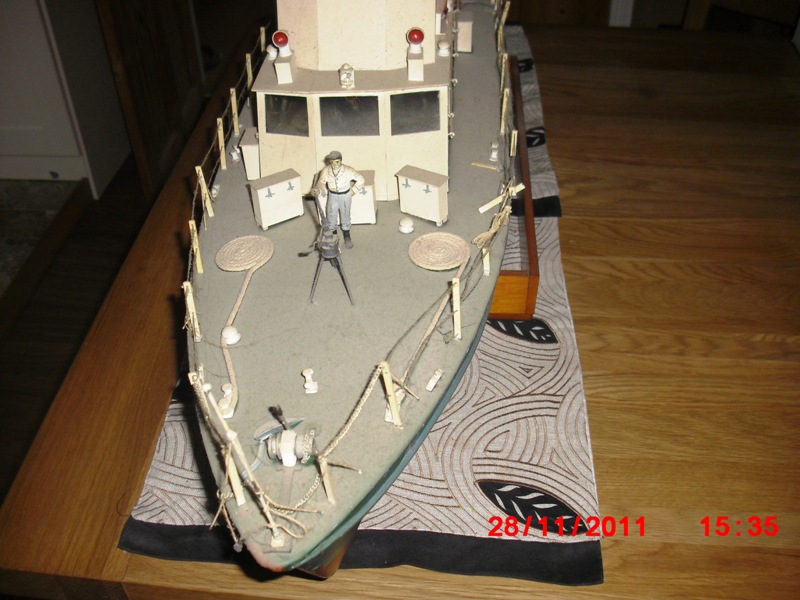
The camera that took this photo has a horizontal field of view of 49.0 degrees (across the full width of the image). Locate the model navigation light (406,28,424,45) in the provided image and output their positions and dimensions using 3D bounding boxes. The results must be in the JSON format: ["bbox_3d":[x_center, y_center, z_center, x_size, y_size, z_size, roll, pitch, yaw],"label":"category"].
[{"bbox_3d":[0.011,-0.192,0.640,0.013,0.013,0.011,2,39,2],"label":"model navigation light"}]

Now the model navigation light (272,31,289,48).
[{"bbox_3d":[-0.087,-0.189,0.638,0.013,0.013,0.011,-1,39,3],"label":"model navigation light"}]

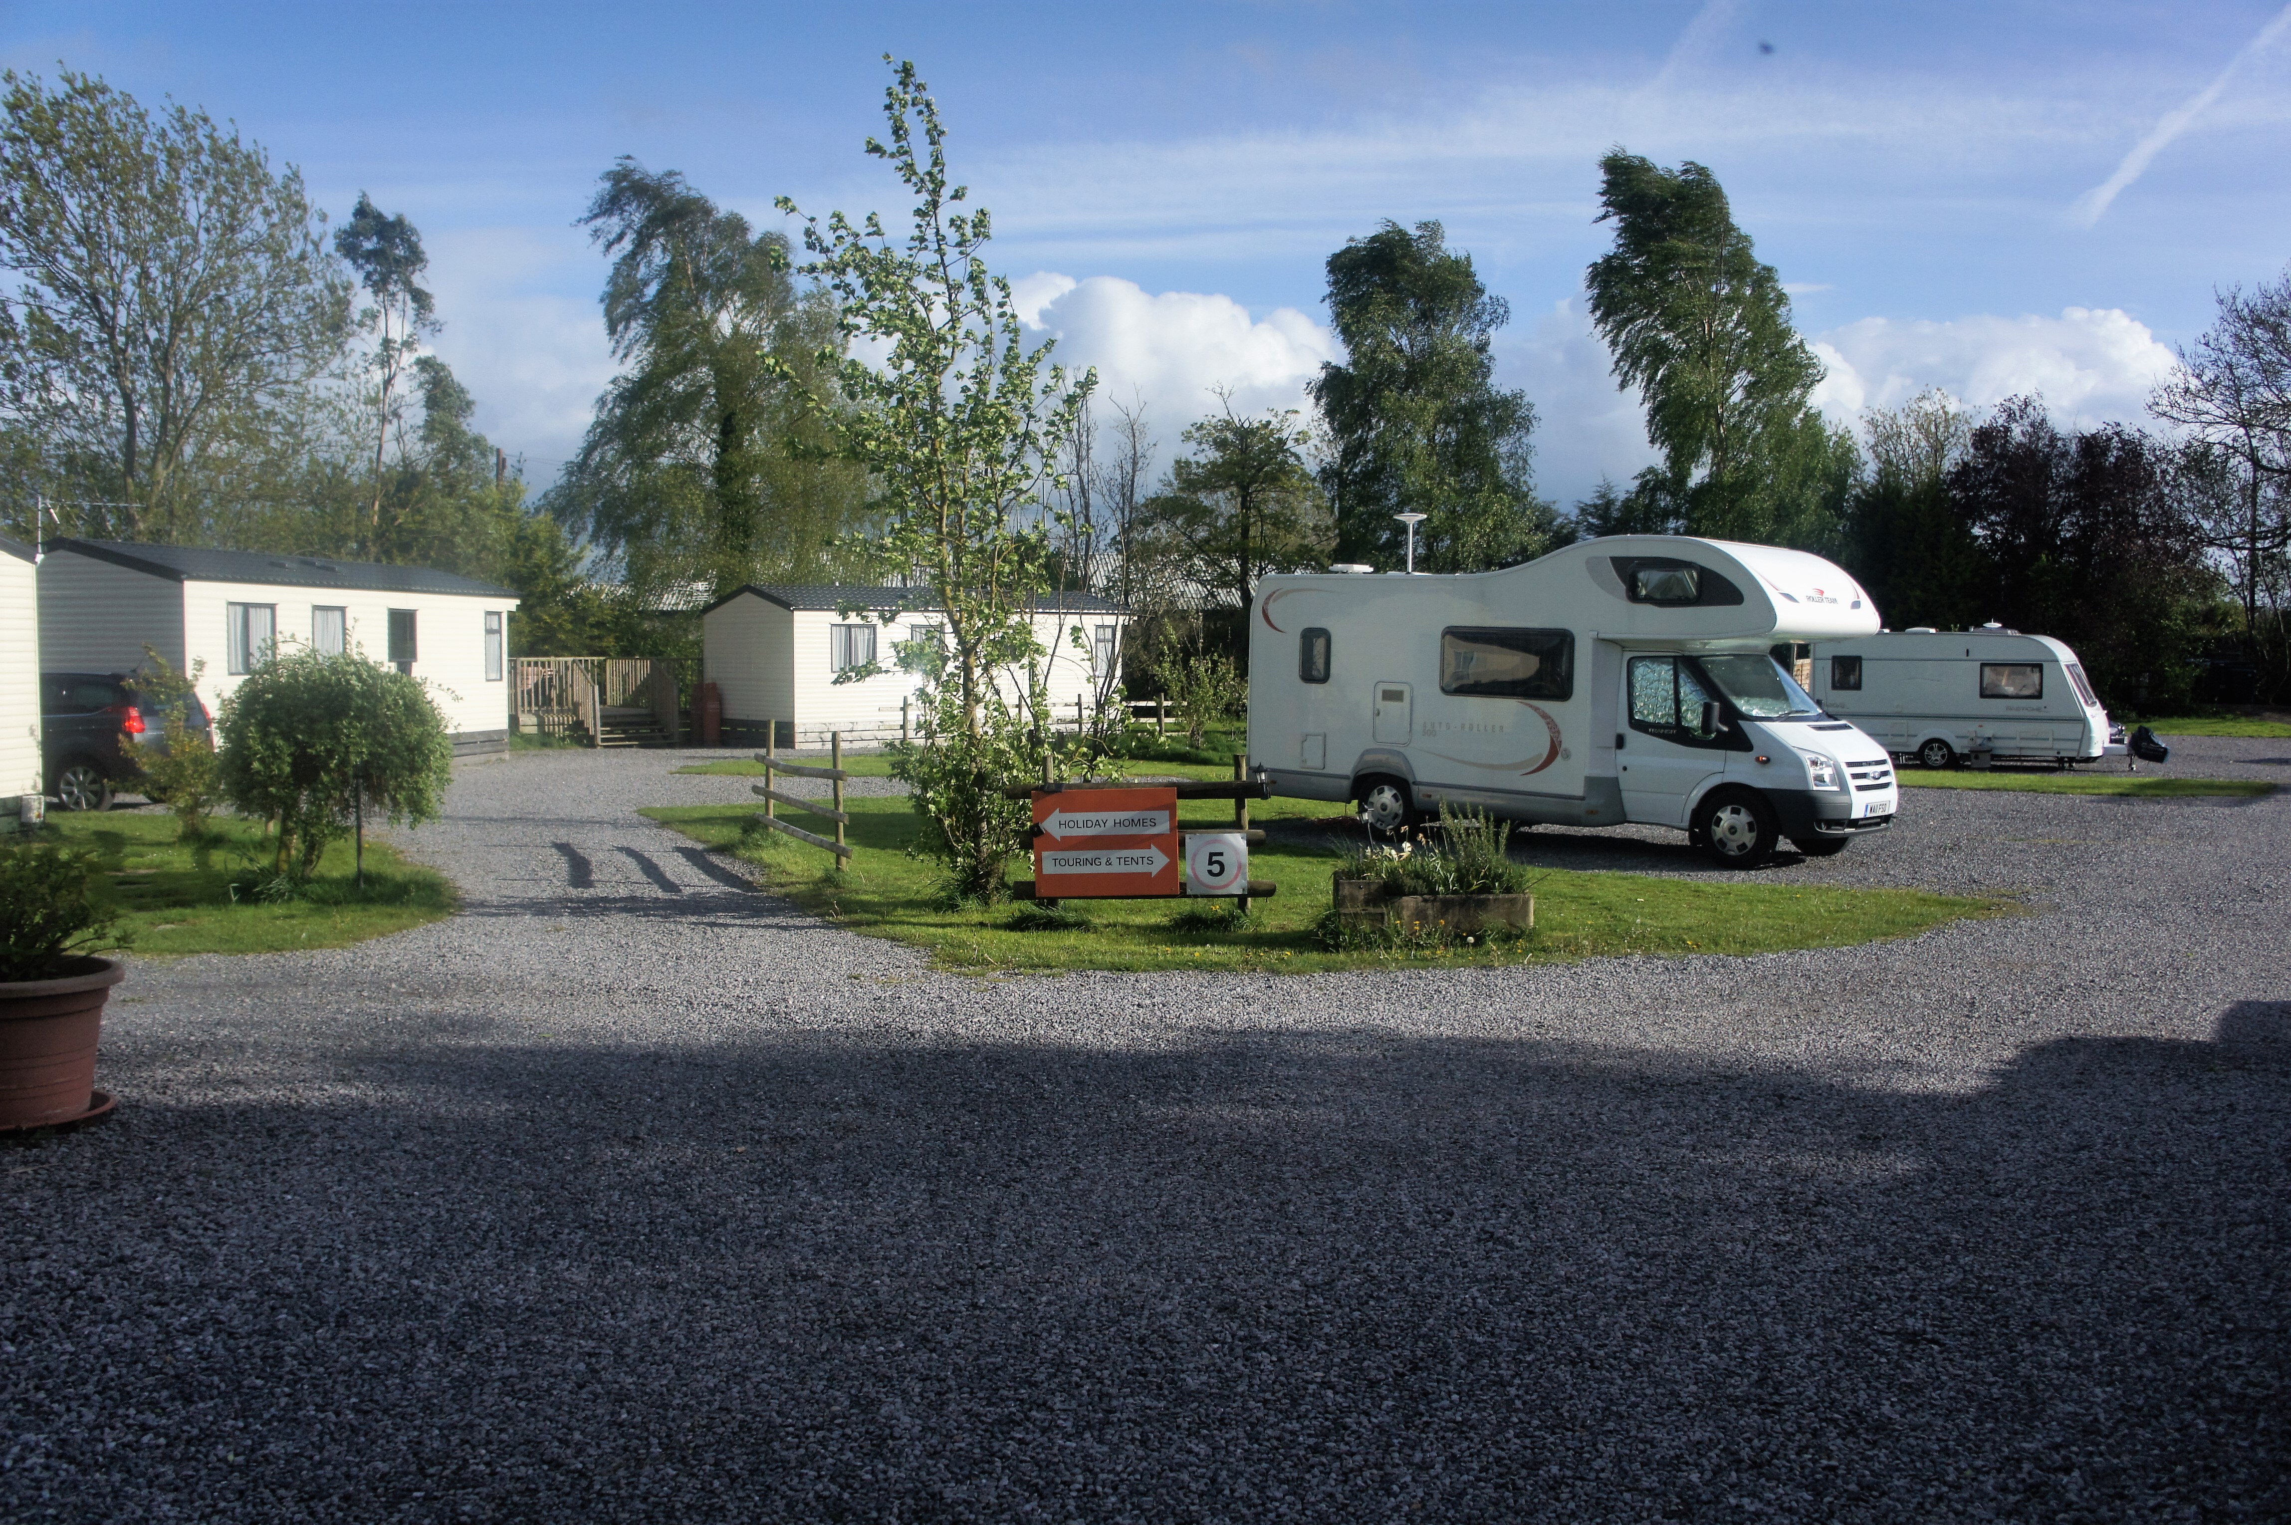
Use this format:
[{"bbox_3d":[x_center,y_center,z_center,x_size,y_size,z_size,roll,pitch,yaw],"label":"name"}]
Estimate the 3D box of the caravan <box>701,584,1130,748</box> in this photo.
[{"bbox_3d":[-5.154,-2.292,41.763,9.600,3.450,3.650,-3,5,-44],"label":"caravan"}]

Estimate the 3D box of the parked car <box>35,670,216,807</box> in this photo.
[{"bbox_3d":[-13.275,-0.218,20.419,4.550,1.660,1.830,0,3,-7],"label":"parked car"}]

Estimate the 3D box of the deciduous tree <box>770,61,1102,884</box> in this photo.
[{"bbox_3d":[-1.576,-2.083,13.403,2.380,6.300,2.260,0,3,0],"label":"deciduous tree"}]

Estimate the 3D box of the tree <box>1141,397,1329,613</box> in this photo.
[{"bbox_3d":[2.247,-5.020,44.787,4.720,8.550,4.720,0,3,0],"label":"tree"}]

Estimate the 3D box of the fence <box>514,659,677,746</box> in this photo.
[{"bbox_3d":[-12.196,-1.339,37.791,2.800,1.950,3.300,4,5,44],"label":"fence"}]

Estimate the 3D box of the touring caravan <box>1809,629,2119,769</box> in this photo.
[{"bbox_3d":[15.054,-1.207,32.484,5.000,2.550,2.250,2,4,29],"label":"touring caravan"}]

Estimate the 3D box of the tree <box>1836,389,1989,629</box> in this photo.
[{"bbox_3d":[25.213,-6.925,58.182,5.100,10.900,5.200,1,4,11],"label":"tree"}]

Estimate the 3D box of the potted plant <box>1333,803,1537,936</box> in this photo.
[{"bbox_3d":[1.954,0.716,12.260,1.370,0.880,0.800,0,3,0],"label":"potted plant"}]

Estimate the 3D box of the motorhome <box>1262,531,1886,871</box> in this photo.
[{"bbox_3d":[4.260,-0.700,18.120,6.500,3.050,2.300,5,6,43],"label":"motorhome"}]

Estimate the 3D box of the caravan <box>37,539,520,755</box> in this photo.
[{"bbox_3d":[-14.412,-1.649,29.457,3.650,3.450,9.600,1,4,7],"label":"caravan"}]

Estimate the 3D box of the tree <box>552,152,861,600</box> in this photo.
[{"bbox_3d":[-11.360,-8.241,46.608,8.370,14.770,8.370,0,3,0],"label":"tree"}]

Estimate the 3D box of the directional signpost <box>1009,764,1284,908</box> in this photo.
[{"bbox_3d":[-0.013,0.539,13.132,1.960,1.100,0.220,0,3,0],"label":"directional signpost"}]

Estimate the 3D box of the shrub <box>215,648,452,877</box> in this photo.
[{"bbox_3d":[-7.156,-0.046,15.727,2.100,2.080,2.000,0,3,0],"label":"shrub"}]

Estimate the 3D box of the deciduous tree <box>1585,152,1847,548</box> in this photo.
[{"bbox_3d":[17.955,-10.038,55.489,8.200,17.400,7.300,1,4,9],"label":"deciduous tree"}]

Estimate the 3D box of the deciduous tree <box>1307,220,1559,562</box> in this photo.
[{"bbox_3d":[8.491,-8.559,52.599,7.120,14.730,7.120,0,3,0],"label":"deciduous tree"}]

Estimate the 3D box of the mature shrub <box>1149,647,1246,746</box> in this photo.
[{"bbox_3d":[1.104,-1.389,37.184,2.100,2.200,2.000,0,3,0],"label":"mature shrub"}]

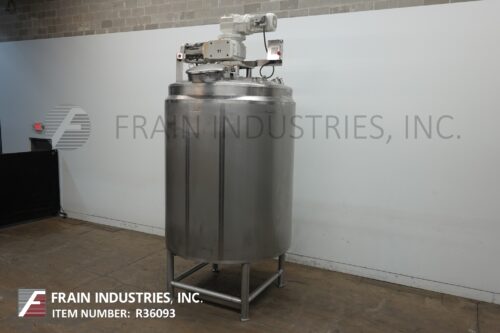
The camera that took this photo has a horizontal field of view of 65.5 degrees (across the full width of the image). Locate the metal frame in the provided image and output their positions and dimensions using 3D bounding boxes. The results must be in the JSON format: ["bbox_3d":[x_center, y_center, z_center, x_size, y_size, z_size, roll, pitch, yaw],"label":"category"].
[{"bbox_3d":[-0.373,1.794,6.847,1.530,0.870,1.530,6,9,27],"label":"metal frame"}]

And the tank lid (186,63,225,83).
[{"bbox_3d":[-0.650,-1.382,5.688,0.560,0.220,0.560,-2,19,1],"label":"tank lid"}]

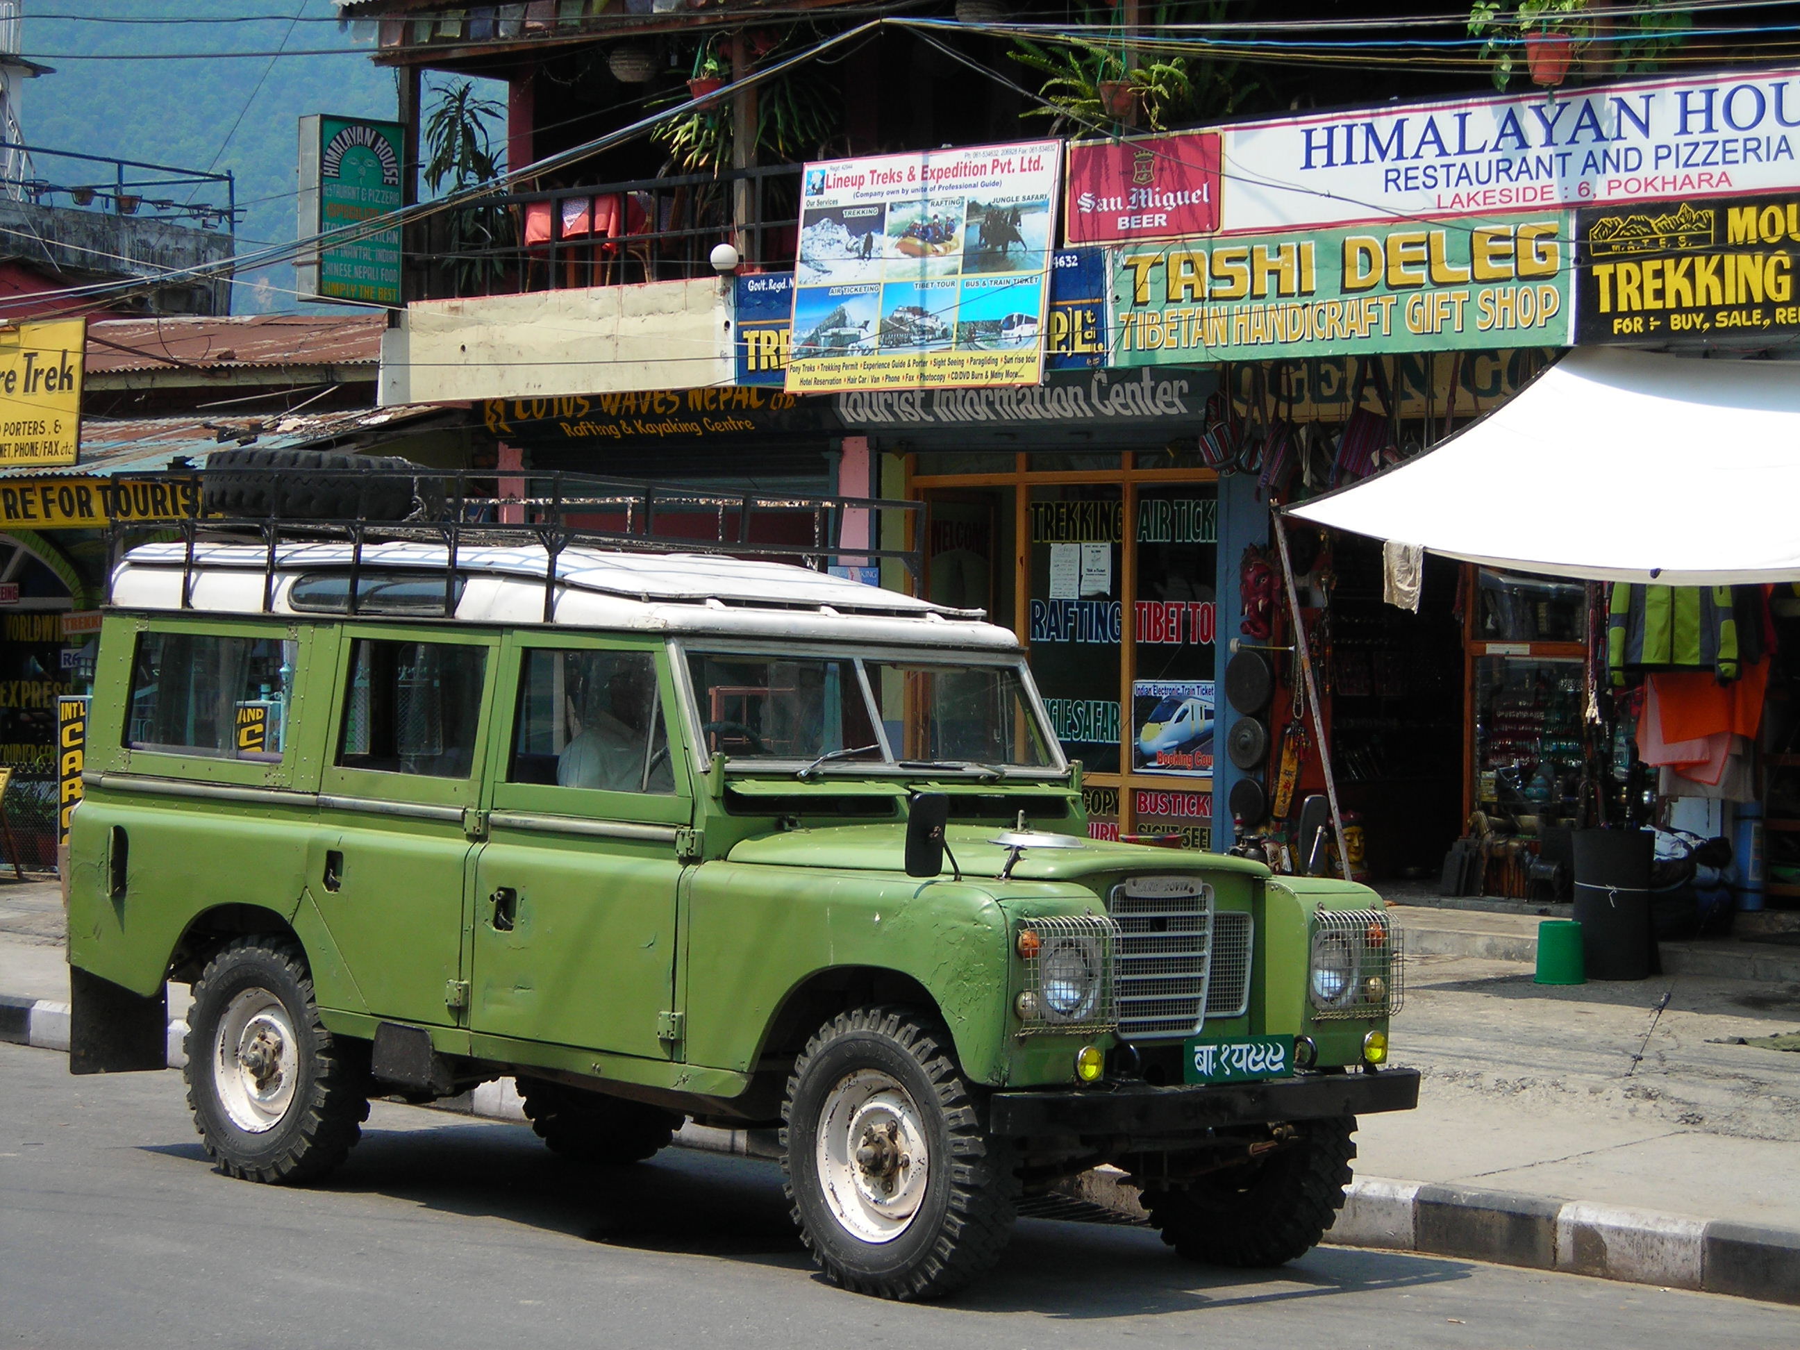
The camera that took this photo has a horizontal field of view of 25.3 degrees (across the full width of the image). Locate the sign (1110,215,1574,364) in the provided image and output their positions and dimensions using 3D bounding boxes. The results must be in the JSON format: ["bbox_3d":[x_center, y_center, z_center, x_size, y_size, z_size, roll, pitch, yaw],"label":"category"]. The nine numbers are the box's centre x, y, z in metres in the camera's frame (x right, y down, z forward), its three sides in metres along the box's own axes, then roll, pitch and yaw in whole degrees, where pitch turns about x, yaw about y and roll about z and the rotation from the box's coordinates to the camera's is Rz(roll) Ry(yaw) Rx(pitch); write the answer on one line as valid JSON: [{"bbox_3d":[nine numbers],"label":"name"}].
[{"bbox_3d":[2.076,-1.841,19.347,0.050,0.613,2.913,0,1,-44],"label":"sign"}]

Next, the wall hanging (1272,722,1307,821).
[{"bbox_3d":[2.003,0.492,20.588,0.040,0.510,0.150,0,7,-44],"label":"wall hanging"}]

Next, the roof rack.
[{"bbox_3d":[-1.241,-0.377,12.658,1.500,0.440,2.300,3,-1,-43],"label":"roof rack"}]

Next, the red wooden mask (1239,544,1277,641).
[{"bbox_3d":[1.855,-0.427,20.593,0.140,0.500,0.230,0,1,-44],"label":"red wooden mask"}]

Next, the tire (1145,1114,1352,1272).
[{"bbox_3d":[0.947,1.289,11.223,0.200,0.755,0.755,3,-1,-40],"label":"tire"}]

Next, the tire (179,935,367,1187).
[{"bbox_3d":[-1.912,1.184,12.325,0.200,0.755,0.755,3,-1,-43],"label":"tire"}]

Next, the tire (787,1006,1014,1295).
[{"bbox_3d":[-0.010,1.240,10.315,0.200,0.755,0.755,3,-1,-40],"label":"tire"}]

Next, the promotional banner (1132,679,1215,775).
[{"bbox_3d":[1.481,0.285,21.390,0.030,0.503,0.627,0,1,-44],"label":"promotional banner"}]

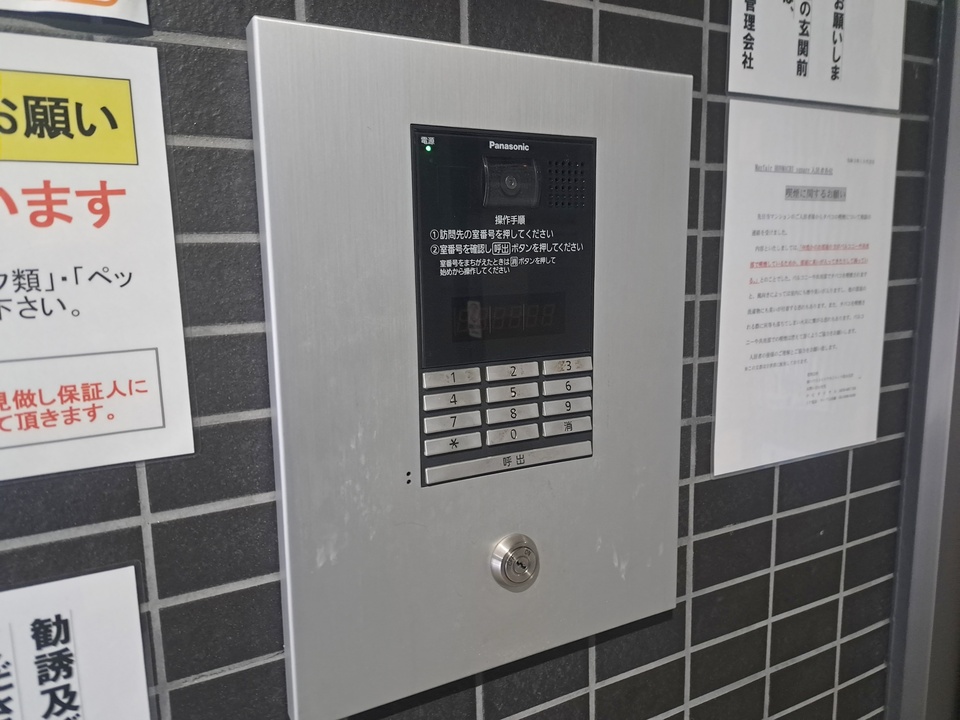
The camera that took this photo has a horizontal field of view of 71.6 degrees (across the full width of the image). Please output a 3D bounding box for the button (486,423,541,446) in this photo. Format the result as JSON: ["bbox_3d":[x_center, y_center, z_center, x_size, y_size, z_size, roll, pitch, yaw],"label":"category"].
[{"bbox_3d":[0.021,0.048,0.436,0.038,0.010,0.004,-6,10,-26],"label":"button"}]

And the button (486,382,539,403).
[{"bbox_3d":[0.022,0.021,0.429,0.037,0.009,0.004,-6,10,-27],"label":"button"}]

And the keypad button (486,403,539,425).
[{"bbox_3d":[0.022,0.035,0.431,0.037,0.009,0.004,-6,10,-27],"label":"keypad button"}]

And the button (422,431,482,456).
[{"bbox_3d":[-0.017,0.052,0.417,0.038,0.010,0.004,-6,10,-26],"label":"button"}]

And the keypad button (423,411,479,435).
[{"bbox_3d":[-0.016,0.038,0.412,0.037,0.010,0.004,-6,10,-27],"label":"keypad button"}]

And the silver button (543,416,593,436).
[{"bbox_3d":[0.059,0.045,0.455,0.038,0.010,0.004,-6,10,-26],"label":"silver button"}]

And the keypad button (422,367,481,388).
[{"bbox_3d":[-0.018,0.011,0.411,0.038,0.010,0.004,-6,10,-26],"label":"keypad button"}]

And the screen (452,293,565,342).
[{"bbox_3d":[0.020,-0.028,0.427,0.082,0.028,0.003,-6,10,-26],"label":"screen"}]

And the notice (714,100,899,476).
[{"bbox_3d":[0.288,-0.061,0.579,0.212,0.299,0.001,-6,10,-26],"label":"notice"}]

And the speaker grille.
[{"bbox_3d":[0.056,-0.113,0.429,0.030,0.029,0.003,-6,10,-27],"label":"speaker grille"}]

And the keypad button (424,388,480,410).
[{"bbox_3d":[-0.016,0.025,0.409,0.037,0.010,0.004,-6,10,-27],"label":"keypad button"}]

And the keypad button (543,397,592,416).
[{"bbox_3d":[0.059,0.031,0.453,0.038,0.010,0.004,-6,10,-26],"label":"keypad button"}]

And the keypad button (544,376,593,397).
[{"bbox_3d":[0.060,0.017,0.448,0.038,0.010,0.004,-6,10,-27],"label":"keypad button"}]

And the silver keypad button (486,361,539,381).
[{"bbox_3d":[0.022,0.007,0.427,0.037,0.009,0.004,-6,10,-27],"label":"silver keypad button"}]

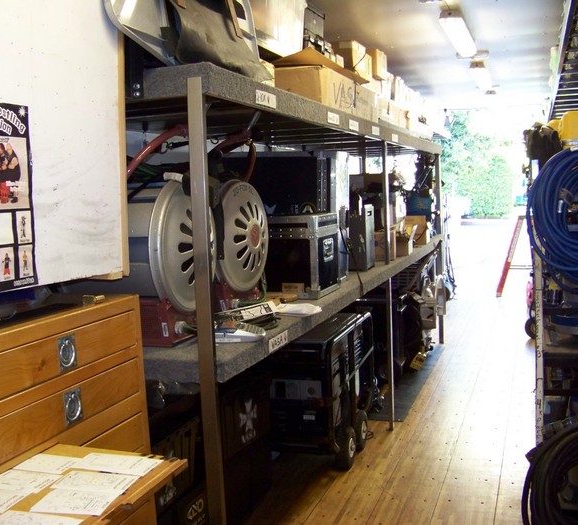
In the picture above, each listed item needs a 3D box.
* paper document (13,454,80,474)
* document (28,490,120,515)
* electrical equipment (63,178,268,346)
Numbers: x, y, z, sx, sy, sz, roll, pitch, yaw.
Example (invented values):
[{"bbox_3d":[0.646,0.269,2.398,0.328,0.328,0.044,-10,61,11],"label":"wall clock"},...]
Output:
[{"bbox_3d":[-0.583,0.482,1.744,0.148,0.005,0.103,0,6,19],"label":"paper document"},{"bbox_3d":[-0.441,0.495,1.517,0.165,0.006,0.116,-1,6,12],"label":"document"},{"bbox_3d":[-0.463,-0.046,3.014,0.410,0.600,1.070,0,6,19],"label":"electrical equipment"}]

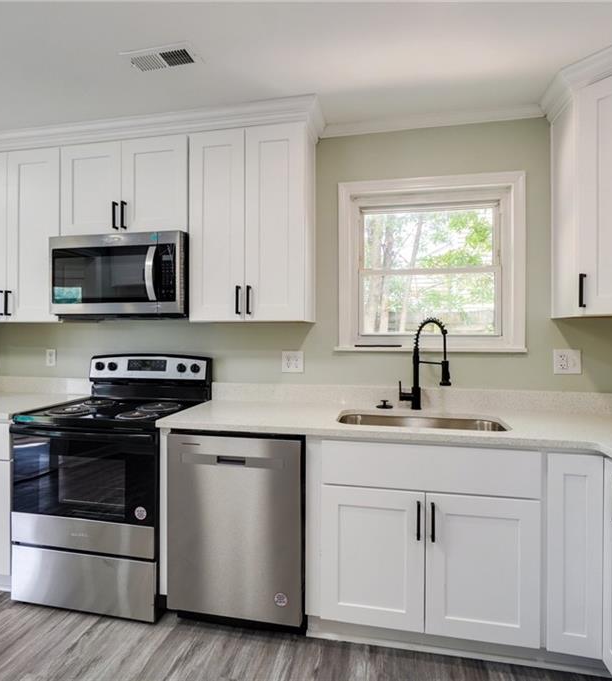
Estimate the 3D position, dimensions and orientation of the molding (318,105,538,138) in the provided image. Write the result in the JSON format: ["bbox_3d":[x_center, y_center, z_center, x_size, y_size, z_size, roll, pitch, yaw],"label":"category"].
[{"bbox_3d":[0.635,-1.143,2.228,1.135,0.050,0.056,0,1,12],"label":"molding"}]

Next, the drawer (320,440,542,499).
[{"bbox_3d":[0.475,0.507,1.684,0.832,0.181,0.022,0,1,12],"label":"drawer"}]

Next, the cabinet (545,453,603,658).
[{"bbox_3d":[0.988,0.791,1.576,0.183,0.735,0.020,0,1,12],"label":"cabinet"}]

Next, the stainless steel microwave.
[{"bbox_3d":[-0.959,-0.334,2.378,0.755,0.429,0.425,0,1,12],"label":"stainless steel microwave"}]

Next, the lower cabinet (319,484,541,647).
[{"bbox_3d":[0.532,0.873,1.971,0.827,0.558,0.606,0,1,12],"label":"lower cabinet"}]

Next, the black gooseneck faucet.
[{"bbox_3d":[0.592,0.122,2.113,0.110,0.470,0.270,0,1,-33],"label":"black gooseneck faucet"}]

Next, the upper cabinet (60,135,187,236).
[{"bbox_3d":[-0.950,-0.810,2.414,0.765,0.514,0.310,0,1,12],"label":"upper cabinet"}]

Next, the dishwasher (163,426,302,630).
[{"bbox_3d":[-0.260,0.841,2.124,0.609,0.869,0.608,0,1,12],"label":"dishwasher"}]

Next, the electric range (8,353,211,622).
[{"bbox_3d":[-0.985,0.678,2.259,0.760,1.186,0.665,0,1,12],"label":"electric range"}]

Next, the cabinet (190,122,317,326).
[{"bbox_3d":[-0.274,-0.581,2.277,0.617,0.964,0.310,0,1,12],"label":"cabinet"}]

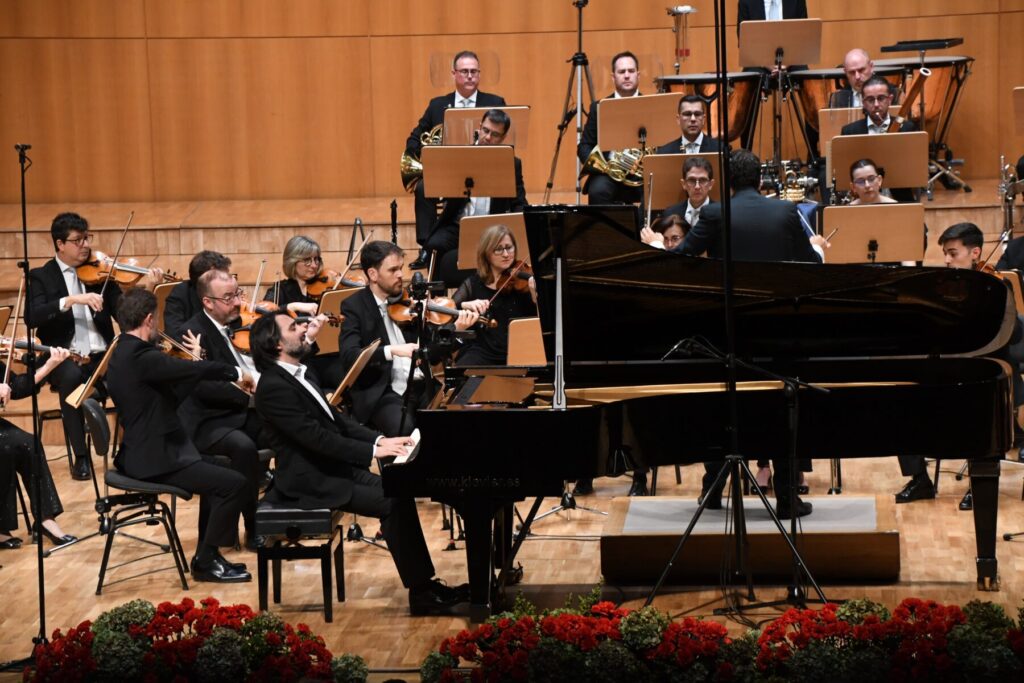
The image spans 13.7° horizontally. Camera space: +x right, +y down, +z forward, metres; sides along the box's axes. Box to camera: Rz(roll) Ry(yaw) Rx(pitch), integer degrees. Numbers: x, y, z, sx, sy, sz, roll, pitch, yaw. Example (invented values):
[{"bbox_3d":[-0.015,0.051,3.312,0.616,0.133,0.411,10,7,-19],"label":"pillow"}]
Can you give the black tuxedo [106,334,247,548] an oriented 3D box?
[{"bbox_3d":[-1.571,0.465,20.100,0.720,1.000,0.580,-4,7,-21],"label":"black tuxedo"}]

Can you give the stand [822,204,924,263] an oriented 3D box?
[{"bbox_3d":[1.991,-0.176,23.500,0.550,1.100,0.520,-2,7,-5],"label":"stand"}]

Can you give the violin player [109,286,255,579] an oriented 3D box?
[{"bbox_3d":[-1.511,0.419,19.480,0.680,1.330,0.550,-4,8,-14],"label":"violin player"}]

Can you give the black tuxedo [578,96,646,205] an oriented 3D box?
[{"bbox_3d":[0.700,-1.028,26.900,0.600,1.000,0.720,-3,8,-6],"label":"black tuxedo"}]

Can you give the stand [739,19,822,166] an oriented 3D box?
[{"bbox_3d":[1.776,-1.470,28.200,0.540,1.280,0.480,-1,8,4],"label":"stand"}]

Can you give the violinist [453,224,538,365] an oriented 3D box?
[{"bbox_3d":[-0.090,0.081,21.500,0.550,1.300,0.720,-6,9,-25],"label":"violinist"}]

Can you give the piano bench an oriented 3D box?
[{"bbox_3d":[-0.924,0.949,18.620,0.340,0.480,0.520,-1,8,5],"label":"piano bench"}]

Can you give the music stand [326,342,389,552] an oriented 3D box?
[{"bbox_3d":[-0.762,0.475,21.050,0.540,1.000,0.540,-1,7,7],"label":"music stand"}]

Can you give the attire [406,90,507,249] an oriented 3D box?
[{"bbox_3d":[-0.358,-1.079,27.300,0.620,1.000,0.720,-3,8,-5],"label":"attire"}]

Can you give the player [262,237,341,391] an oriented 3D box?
[{"bbox_3d":[-1.119,0.099,22.900,0.620,1.310,0.780,-8,9,-41],"label":"player"}]

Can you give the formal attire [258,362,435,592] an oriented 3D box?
[{"bbox_3d":[-0.750,0.595,19.100,0.800,0.990,0.550,-1,7,4],"label":"formal attire"}]

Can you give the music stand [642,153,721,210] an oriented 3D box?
[{"bbox_3d":[1.018,-0.546,24.600,0.550,1.080,0.520,-2,7,-5],"label":"music stand"}]

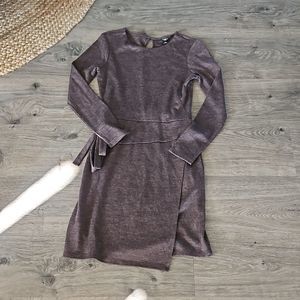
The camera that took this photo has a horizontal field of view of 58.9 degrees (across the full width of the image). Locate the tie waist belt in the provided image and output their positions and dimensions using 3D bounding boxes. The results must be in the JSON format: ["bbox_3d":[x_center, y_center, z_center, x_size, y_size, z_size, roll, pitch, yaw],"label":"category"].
[{"bbox_3d":[-0.060,-0.017,0.960,0.427,0.035,0.199,0,75,0],"label":"tie waist belt"}]

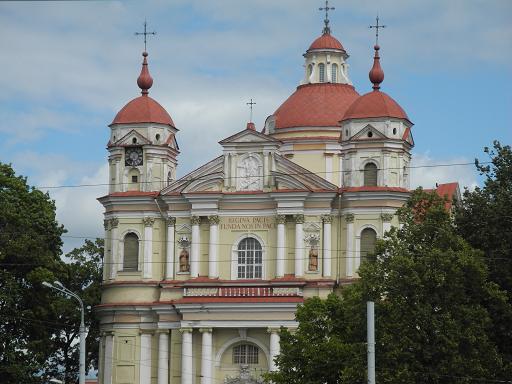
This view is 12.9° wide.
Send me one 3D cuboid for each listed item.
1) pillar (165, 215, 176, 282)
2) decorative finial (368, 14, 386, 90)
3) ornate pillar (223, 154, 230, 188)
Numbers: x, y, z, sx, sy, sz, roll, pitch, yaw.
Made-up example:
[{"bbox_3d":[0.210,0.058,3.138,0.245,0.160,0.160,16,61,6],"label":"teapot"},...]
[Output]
[{"bbox_3d":[-7.643,5.039,201.821,0.800,5.500,0.650,-1,-7,16],"label":"pillar"},{"bbox_3d":[10.568,-12.073,197.161,1.438,6.536,1.350,-1,-7,15],"label":"decorative finial"},{"bbox_3d":[-2.559,-1.779,196.280,0.694,2.972,0.550,-1,-7,15],"label":"ornate pillar"}]

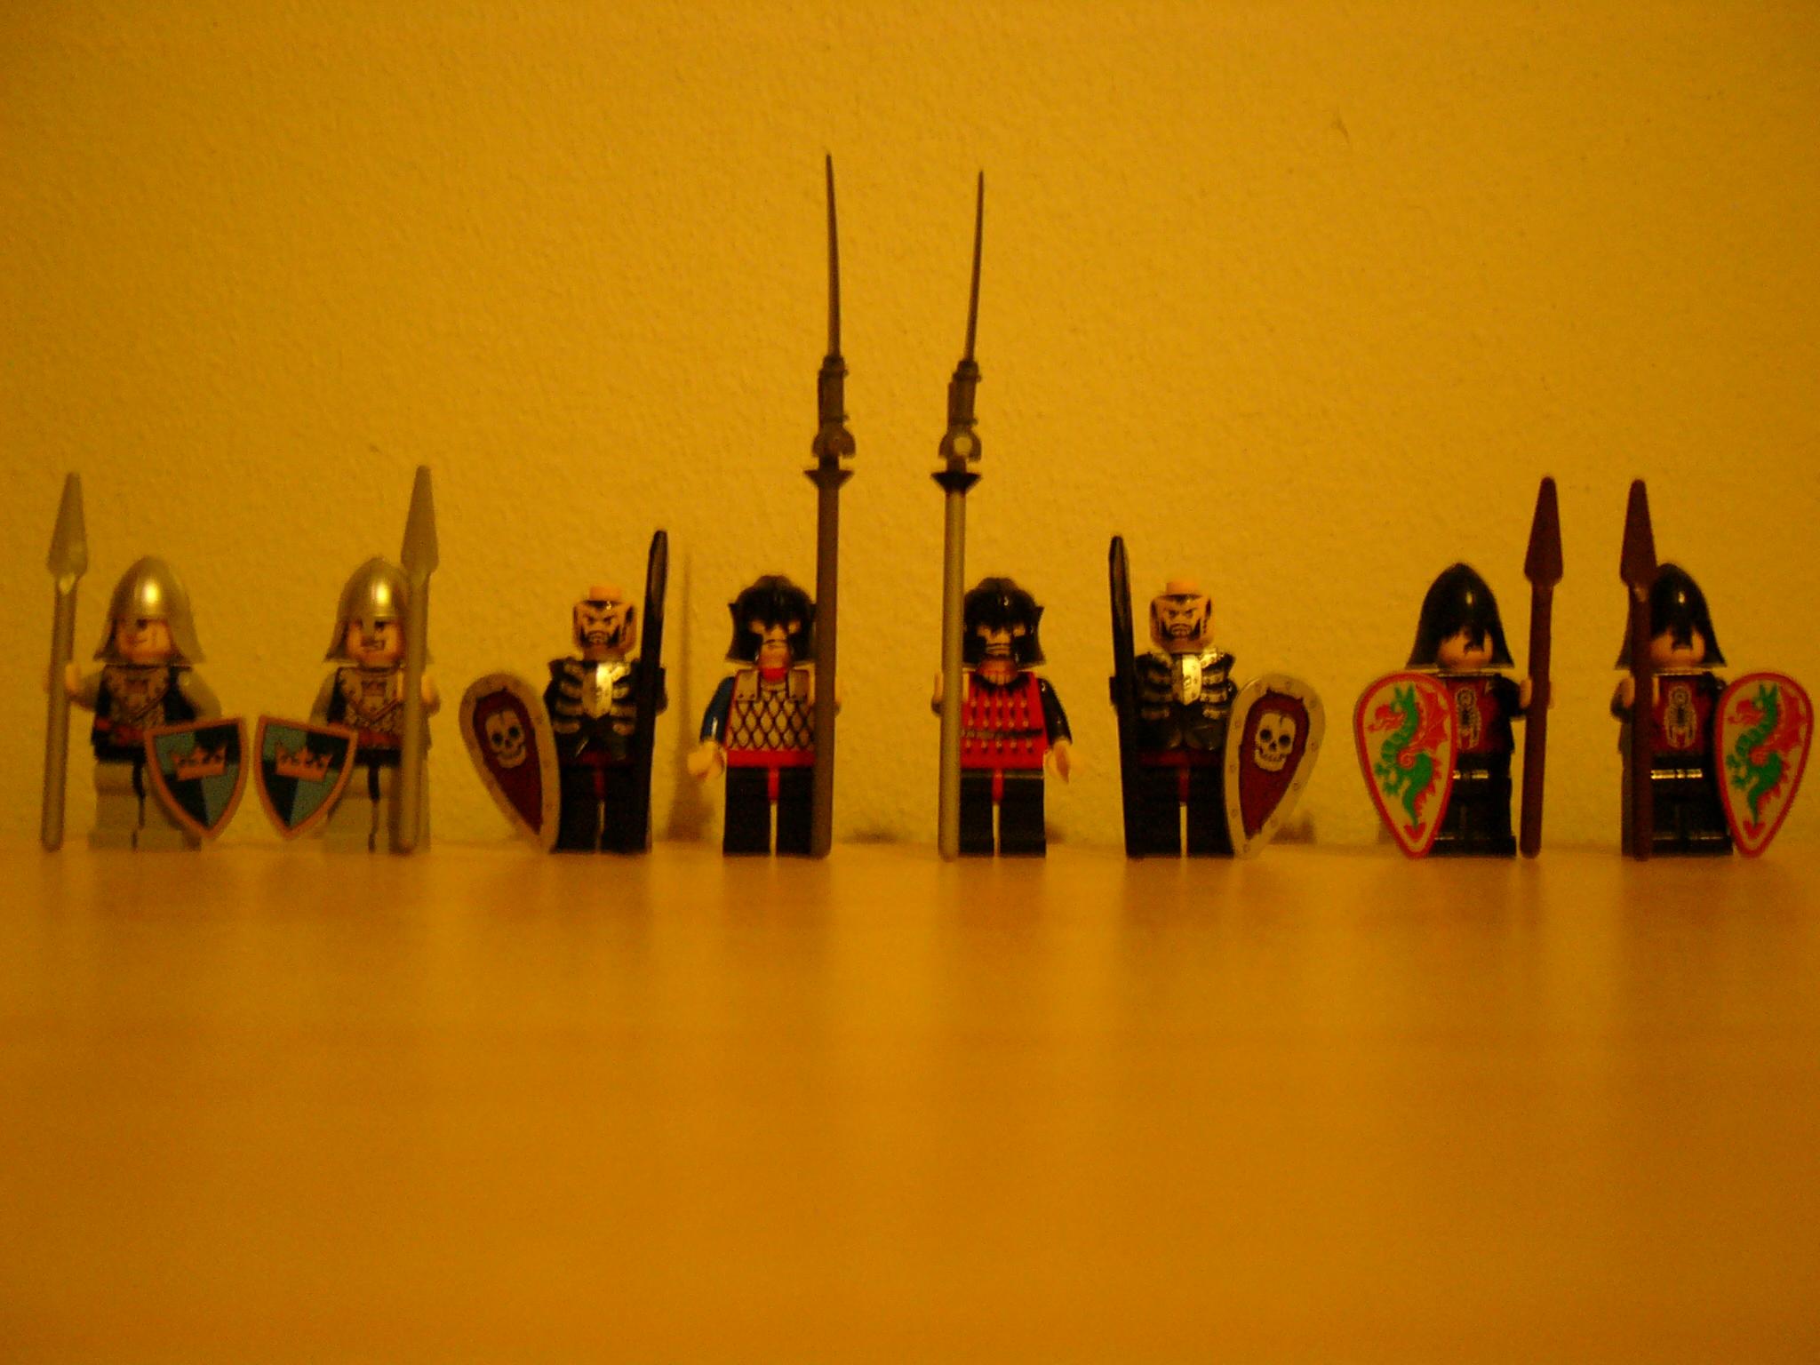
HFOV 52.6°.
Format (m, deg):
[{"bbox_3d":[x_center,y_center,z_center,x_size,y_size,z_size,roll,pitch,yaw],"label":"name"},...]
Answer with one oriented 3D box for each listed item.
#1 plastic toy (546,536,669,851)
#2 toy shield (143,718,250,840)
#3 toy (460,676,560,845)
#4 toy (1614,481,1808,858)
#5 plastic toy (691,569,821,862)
[{"bbox_3d":[-0.046,0.002,0.279,0.020,0.048,0.019,0,0,0],"label":"plastic toy"},{"bbox_3d":[-0.109,0.015,0.283,0.015,0.018,0.004,-9,11,-5],"label":"toy shield"},{"bbox_3d":[-0.059,0.013,0.277,0.015,0.028,0.006,-16,0,12],"label":"toy"},{"bbox_3d":[0.123,-0.002,0.289,0.030,0.059,0.022,0,0,2],"label":"toy"},{"bbox_3d":[-0.022,0.005,0.281,0.022,0.043,0.018,0,0,0],"label":"plastic toy"}]

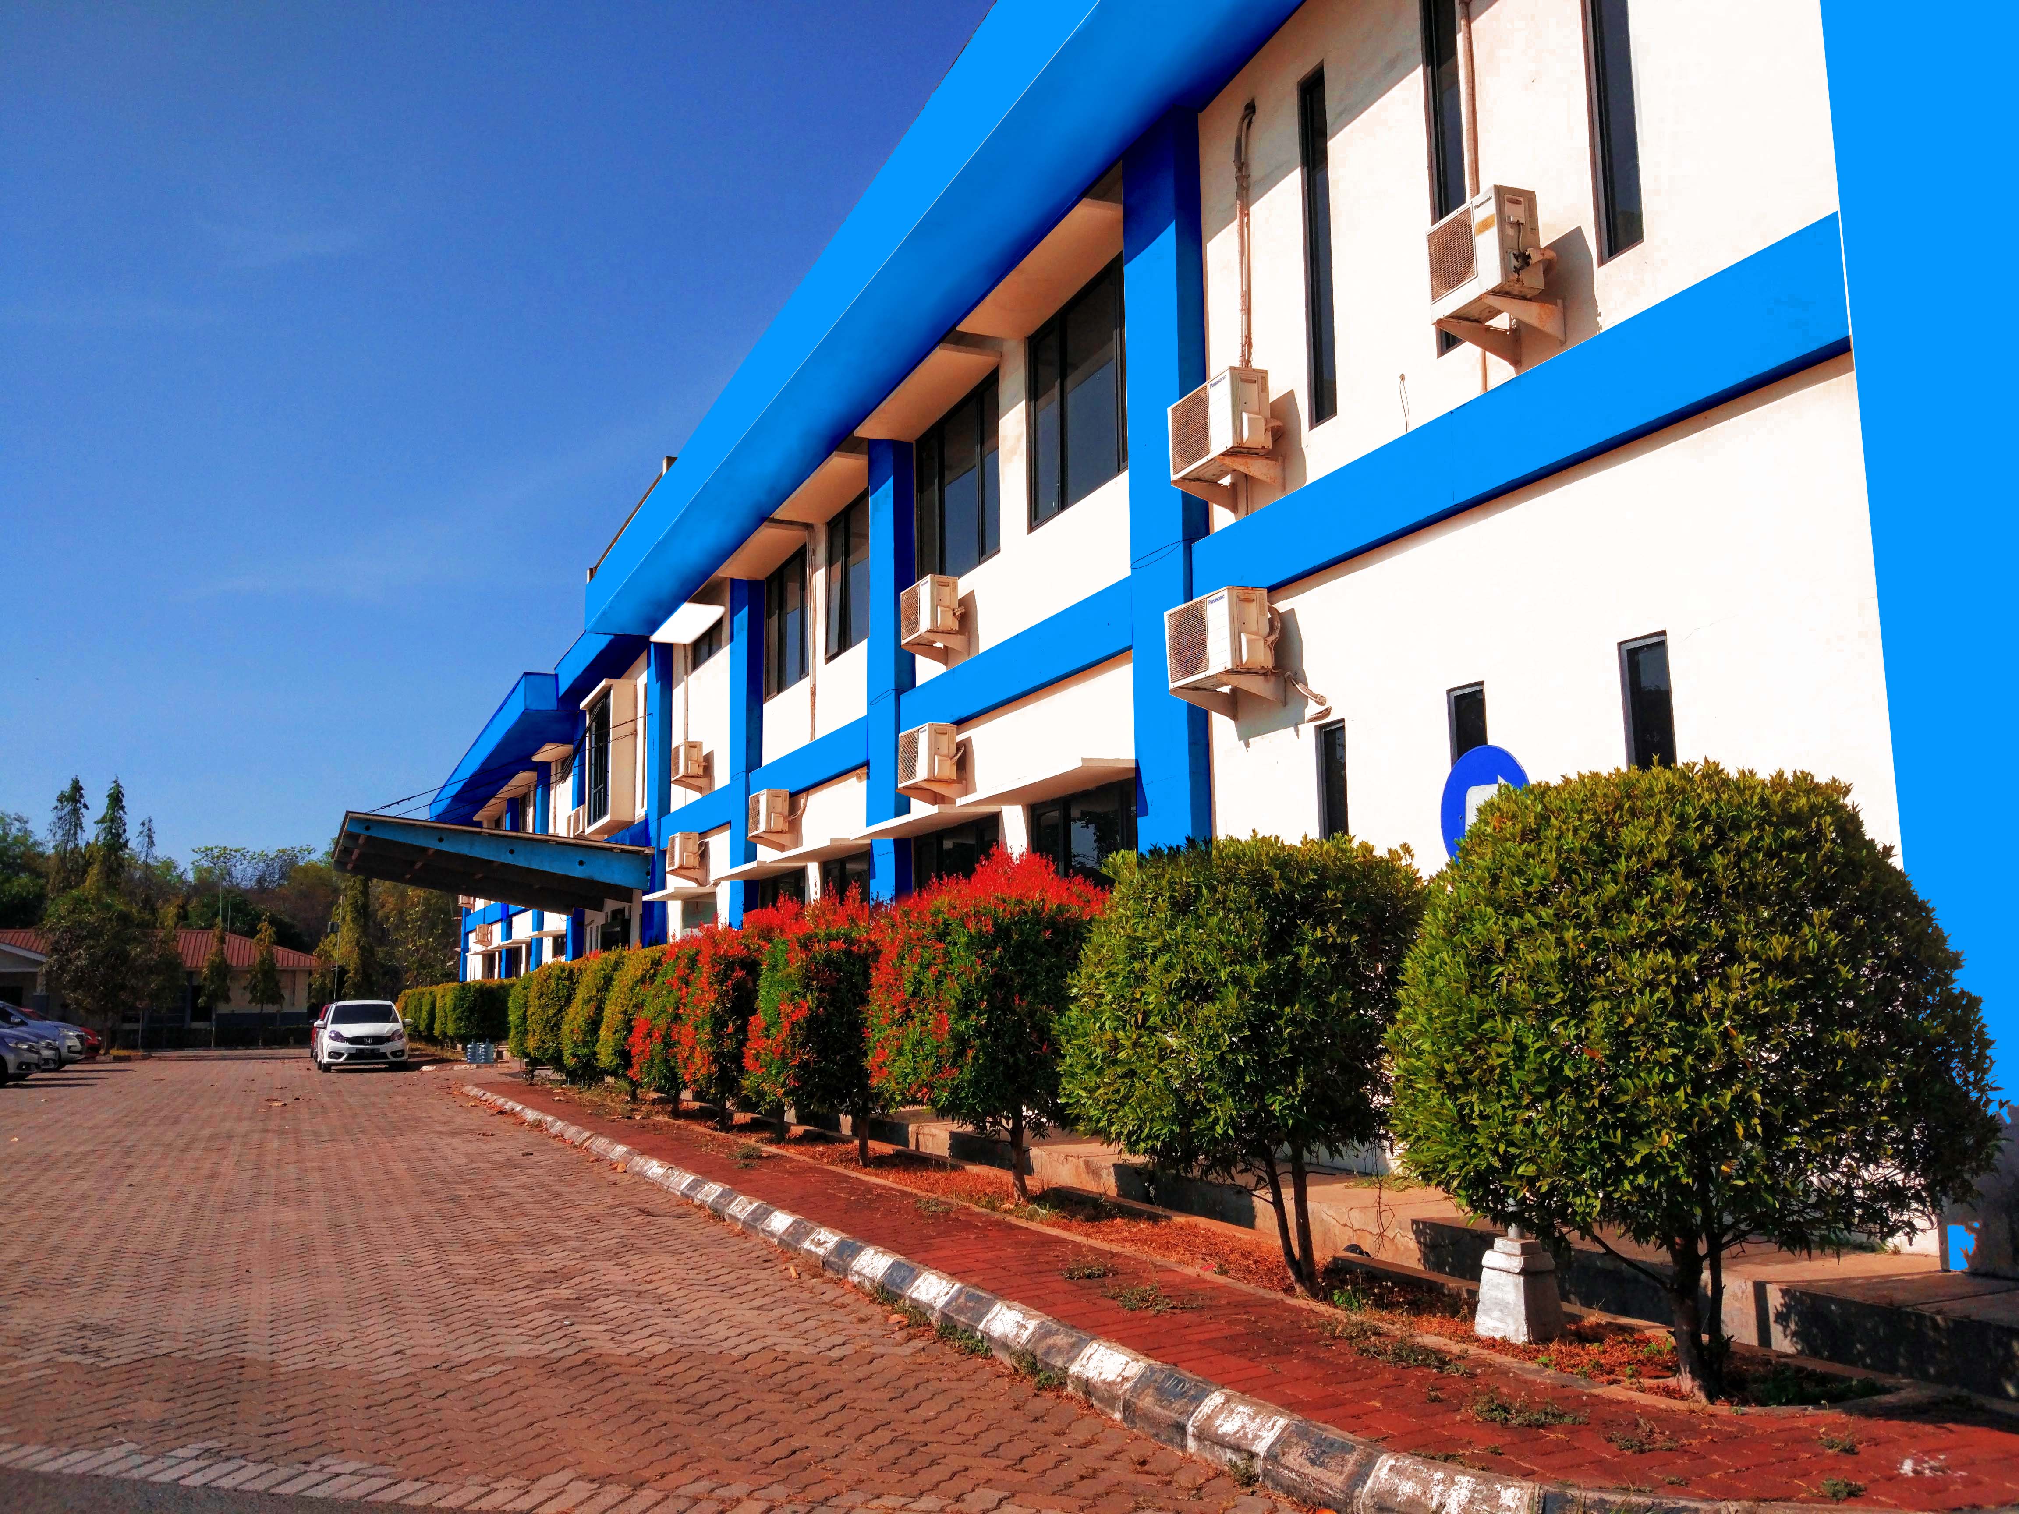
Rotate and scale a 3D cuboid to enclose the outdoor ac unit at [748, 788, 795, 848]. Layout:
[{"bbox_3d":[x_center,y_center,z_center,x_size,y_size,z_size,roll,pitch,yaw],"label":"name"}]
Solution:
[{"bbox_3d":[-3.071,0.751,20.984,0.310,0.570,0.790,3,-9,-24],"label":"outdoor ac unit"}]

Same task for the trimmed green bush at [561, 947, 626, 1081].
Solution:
[{"bbox_3d":[-4.979,3.422,21.001,1.400,1.782,1.400,3,-9,-24],"label":"trimmed green bush"}]

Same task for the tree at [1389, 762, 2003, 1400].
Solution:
[{"bbox_3d":[2.188,1.031,5.314,1.850,2.000,1.850,3,-10,-24],"label":"tree"}]

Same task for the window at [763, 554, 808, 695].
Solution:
[{"bbox_3d":[-3.006,-1.773,21.971,0.120,1.820,1.980,4,-10,-24],"label":"window"}]

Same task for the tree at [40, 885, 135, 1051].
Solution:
[{"bbox_3d":[-30.353,7.067,54.000,3.300,5.450,3.200,4,-10,-24],"label":"tree"}]

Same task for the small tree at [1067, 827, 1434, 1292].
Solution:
[{"bbox_3d":[1.022,1.333,7.210,1.500,1.940,1.500,-1,-9,0],"label":"small tree"}]

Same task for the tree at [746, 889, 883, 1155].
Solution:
[{"bbox_3d":[-1.292,2.124,12.469,1.450,1.960,1.450,3,-9,-24],"label":"tree"}]

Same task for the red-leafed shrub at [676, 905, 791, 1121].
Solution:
[{"bbox_3d":[-2.157,2.401,14.418,1.450,2.020,1.450,3,-9,-24],"label":"red-leafed shrub"}]

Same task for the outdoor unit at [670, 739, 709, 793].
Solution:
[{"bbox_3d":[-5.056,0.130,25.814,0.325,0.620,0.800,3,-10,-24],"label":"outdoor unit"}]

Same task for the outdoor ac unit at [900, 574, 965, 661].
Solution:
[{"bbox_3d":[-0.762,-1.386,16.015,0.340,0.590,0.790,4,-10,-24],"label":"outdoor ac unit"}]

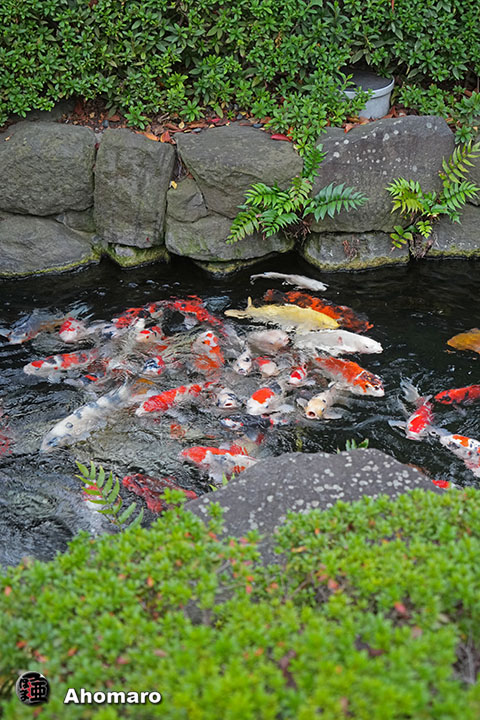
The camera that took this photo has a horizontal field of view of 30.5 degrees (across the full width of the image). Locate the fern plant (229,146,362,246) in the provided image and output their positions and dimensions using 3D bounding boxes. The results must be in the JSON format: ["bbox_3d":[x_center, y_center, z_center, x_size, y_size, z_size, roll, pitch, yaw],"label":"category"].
[{"bbox_3d":[0.288,-0.853,4.479,0.691,0.420,0.360,-3,32,-5],"label":"fern plant"}]

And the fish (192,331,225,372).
[{"bbox_3d":[-0.135,0.005,4.141,0.140,0.120,0.380,-7,35,-10],"label":"fish"}]

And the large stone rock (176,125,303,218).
[{"bbox_3d":[-0.003,-0.994,4.591,0.638,0.400,0.450,-3,32,-5],"label":"large stone rock"}]

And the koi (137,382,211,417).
[{"bbox_3d":[-0.263,0.182,3.880,0.420,0.120,0.130,-18,38,-25],"label":"koi"}]

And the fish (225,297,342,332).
[{"bbox_3d":[0.214,-0.224,4.669,0.620,0.160,0.150,7,34,11],"label":"fish"}]

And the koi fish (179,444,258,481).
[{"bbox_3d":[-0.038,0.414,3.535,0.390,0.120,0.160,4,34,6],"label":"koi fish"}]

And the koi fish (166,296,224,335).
[{"bbox_3d":[-0.229,-0.215,4.156,0.120,0.120,0.451,-28,41,-37],"label":"koi fish"}]

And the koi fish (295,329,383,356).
[{"bbox_3d":[0.435,-0.083,4.451,0.560,0.150,0.160,7,34,11],"label":"koi fish"}]

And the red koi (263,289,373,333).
[{"bbox_3d":[0.363,-0.233,4.184,0.569,0.140,0.140,18,36,26],"label":"red koi"}]

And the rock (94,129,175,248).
[{"bbox_3d":[-0.590,-1.021,5.031,0.436,0.658,0.360,0,33,0],"label":"rock"}]

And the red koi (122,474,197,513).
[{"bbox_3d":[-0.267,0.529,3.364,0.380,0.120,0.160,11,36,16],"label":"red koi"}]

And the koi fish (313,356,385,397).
[{"bbox_3d":[0.421,0.051,3.692,0.419,0.140,0.130,25,40,34],"label":"koi fish"}]

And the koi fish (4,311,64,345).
[{"bbox_3d":[-0.904,-0.161,4.051,0.130,0.130,0.386,24,39,33],"label":"koi fish"}]

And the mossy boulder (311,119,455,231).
[{"bbox_3d":[0.754,-1.000,4.658,0.739,0.520,0.480,-3,32,-5],"label":"mossy boulder"}]

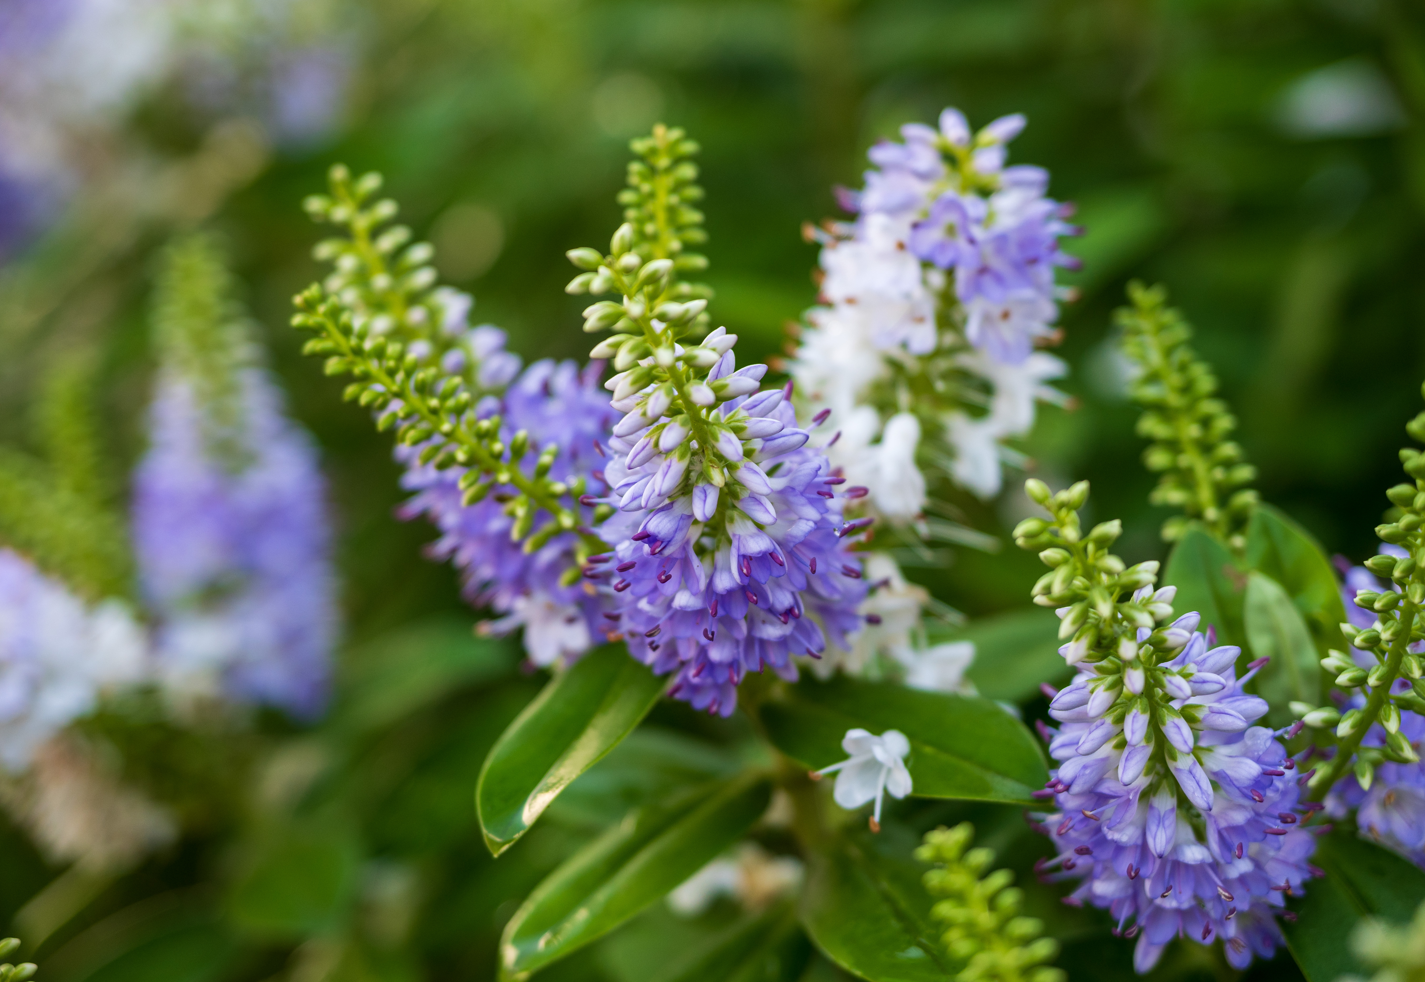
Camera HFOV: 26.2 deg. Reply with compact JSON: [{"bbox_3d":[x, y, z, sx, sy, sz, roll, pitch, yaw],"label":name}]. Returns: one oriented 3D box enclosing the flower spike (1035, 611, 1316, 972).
[{"bbox_3d":[0.067,0.044,0.445,0.036,0.048,0.036,-16,24,7],"label":"flower spike"}]

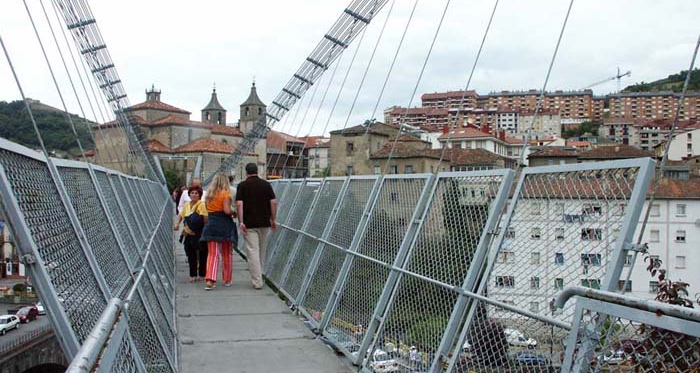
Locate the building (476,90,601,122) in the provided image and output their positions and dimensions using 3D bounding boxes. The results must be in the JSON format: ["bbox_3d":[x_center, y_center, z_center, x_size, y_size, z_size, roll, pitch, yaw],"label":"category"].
[{"bbox_3d":[124.845,-53.250,375.000,79.000,20.500,15.000,1,0,12],"label":"building"}]

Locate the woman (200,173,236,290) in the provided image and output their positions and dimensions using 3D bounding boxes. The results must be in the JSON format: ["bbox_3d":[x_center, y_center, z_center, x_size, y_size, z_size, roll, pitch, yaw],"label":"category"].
[{"bbox_3d":[-1.860,0.625,7.950,0.470,1.629,0.420,1,0,-13],"label":"woman"}]

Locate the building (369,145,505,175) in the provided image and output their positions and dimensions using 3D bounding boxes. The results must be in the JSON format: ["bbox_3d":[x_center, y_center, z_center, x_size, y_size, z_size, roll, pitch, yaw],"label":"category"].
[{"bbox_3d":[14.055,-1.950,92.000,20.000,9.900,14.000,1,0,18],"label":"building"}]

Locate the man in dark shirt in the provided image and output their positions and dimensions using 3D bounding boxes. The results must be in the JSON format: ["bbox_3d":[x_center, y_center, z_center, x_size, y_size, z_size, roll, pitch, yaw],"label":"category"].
[{"bbox_3d":[-1.320,0.555,7.950,0.580,1.769,0.420,1,0,-16],"label":"man in dark shirt"}]

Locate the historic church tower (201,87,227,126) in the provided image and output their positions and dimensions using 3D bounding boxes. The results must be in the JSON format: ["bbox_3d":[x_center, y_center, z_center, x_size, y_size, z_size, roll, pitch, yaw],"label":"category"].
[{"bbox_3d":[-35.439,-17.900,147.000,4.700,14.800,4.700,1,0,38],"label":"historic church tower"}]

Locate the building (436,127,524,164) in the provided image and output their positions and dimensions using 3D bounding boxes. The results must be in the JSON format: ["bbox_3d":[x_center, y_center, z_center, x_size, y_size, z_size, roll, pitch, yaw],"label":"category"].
[{"bbox_3d":[31.358,-7.850,134.000,16.000,12.700,16.000,1,0,25],"label":"building"}]

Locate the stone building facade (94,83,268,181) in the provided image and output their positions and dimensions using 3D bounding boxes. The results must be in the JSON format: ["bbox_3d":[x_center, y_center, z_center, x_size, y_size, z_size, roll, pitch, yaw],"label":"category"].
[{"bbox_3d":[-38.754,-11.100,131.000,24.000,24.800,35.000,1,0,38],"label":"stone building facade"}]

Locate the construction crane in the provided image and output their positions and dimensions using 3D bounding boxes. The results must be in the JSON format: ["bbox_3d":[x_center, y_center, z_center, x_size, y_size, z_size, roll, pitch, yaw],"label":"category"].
[{"bbox_3d":[197.064,-74.000,435.000,4.000,32.000,66.000,1,0,-5],"label":"construction crane"}]

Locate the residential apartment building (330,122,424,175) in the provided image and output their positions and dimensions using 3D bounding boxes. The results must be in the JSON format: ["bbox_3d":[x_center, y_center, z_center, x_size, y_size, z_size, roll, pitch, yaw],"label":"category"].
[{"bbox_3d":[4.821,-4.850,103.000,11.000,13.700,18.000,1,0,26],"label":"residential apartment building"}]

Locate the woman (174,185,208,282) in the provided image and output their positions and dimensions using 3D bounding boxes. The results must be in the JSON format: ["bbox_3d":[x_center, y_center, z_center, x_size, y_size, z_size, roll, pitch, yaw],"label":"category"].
[{"bbox_3d":[-2.456,0.742,8.800,0.520,1.500,0.380,1,0,-14],"label":"woman"}]

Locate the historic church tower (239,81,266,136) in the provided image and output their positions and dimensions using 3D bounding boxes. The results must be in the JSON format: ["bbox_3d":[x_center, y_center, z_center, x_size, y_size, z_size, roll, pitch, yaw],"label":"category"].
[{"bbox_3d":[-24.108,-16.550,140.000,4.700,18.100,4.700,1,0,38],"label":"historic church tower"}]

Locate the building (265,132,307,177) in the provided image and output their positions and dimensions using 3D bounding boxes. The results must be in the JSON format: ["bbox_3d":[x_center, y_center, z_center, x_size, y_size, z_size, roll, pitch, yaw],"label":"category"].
[{"bbox_3d":[-15.477,-6.000,138.000,9.500,14.000,12.000,1,0,-3],"label":"building"}]

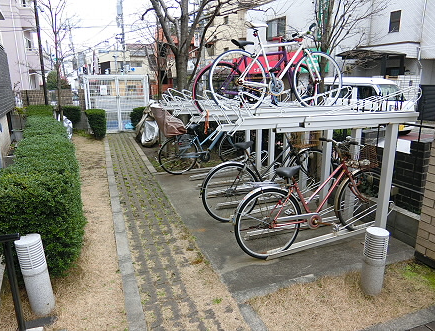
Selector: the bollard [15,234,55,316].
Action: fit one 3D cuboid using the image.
[{"bbox_3d":[-1.208,0.738,2.140,0.149,0.540,0.149,-3,17,1],"label":"bollard"}]

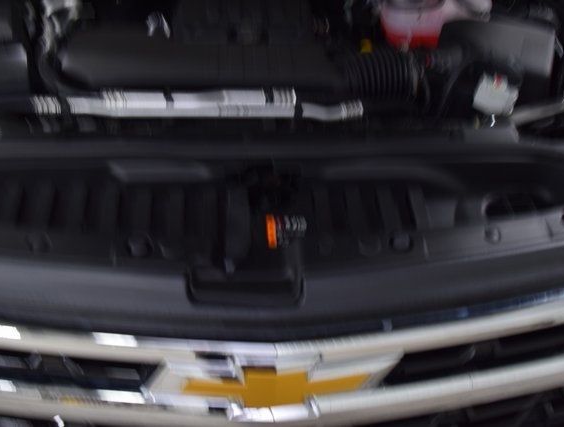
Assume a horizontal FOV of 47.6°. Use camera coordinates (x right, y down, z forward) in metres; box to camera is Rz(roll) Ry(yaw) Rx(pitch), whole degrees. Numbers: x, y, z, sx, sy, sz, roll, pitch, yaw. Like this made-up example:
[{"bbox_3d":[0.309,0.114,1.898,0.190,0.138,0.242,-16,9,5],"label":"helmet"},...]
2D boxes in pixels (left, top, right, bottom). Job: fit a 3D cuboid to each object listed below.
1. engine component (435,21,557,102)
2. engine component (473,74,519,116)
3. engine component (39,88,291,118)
[{"bbox_3d":[0.419,-0.299,1.250,0.205,0.110,0.155,0,36,0],"label":"engine component"},{"bbox_3d":[0.374,-0.206,1.120,0.070,0.060,0.050,0,36,0],"label":"engine component"},{"bbox_3d":[-0.195,-0.184,1.070,0.435,0.036,0.042,0,36,0],"label":"engine component"}]

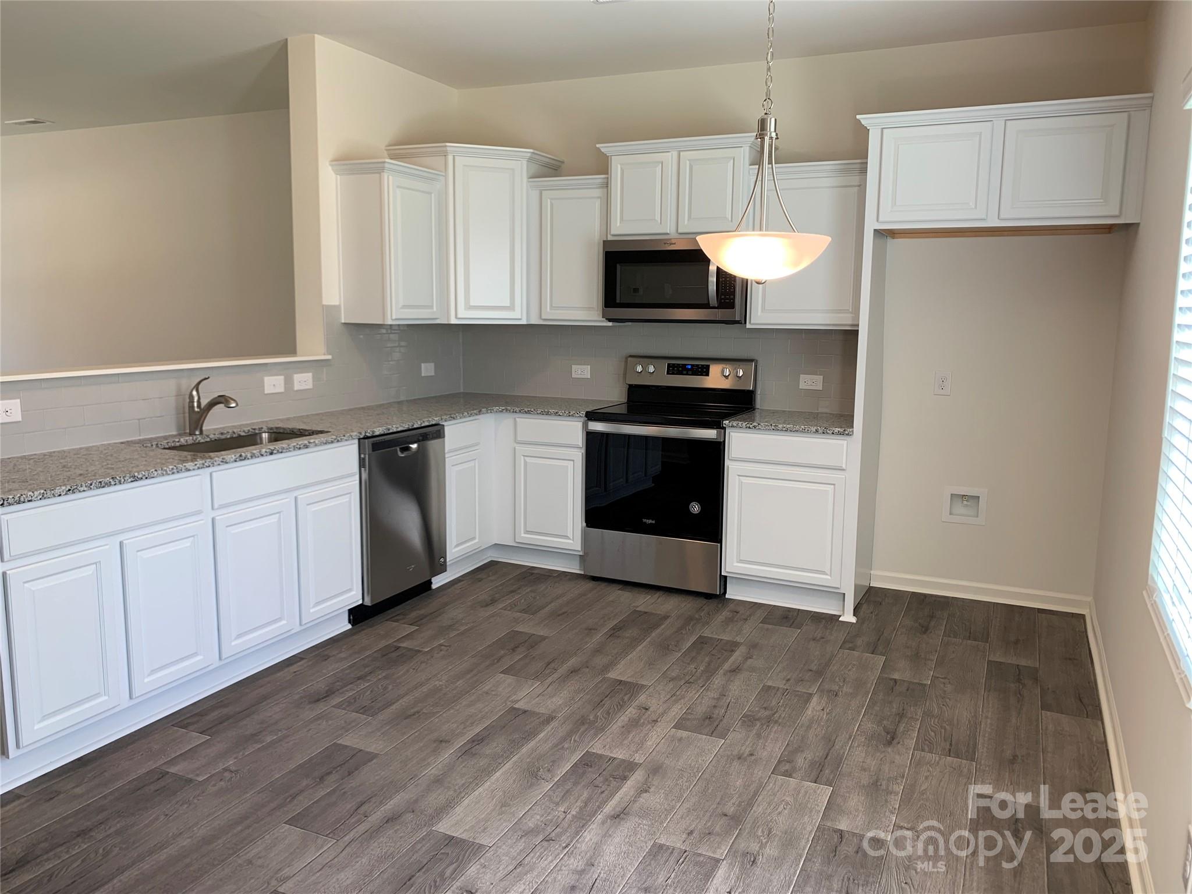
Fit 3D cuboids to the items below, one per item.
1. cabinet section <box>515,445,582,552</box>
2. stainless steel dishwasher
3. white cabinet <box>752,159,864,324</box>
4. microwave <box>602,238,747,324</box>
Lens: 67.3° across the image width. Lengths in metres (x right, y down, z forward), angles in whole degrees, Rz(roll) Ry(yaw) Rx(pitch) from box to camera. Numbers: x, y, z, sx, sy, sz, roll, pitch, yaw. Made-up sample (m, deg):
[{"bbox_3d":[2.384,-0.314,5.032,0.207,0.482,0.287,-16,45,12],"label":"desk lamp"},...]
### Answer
[{"bbox_3d":[-0.150,0.252,5.143,0.408,0.543,0.524,5,10,25],"label":"cabinet section"},{"bbox_3d":[-1.162,0.340,4.433,0.608,0.872,0.601,5,10,24],"label":"stainless steel dishwasher"},{"bbox_3d":[1.104,-0.991,4.490,0.610,0.790,0.355,5,10,25],"label":"white cabinet"},{"bbox_3d":[0.460,-0.902,4.862,0.759,0.435,0.405,5,10,24],"label":"microwave"}]

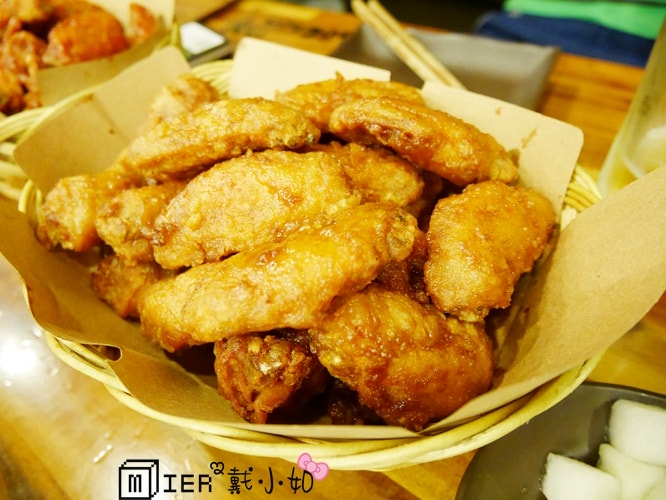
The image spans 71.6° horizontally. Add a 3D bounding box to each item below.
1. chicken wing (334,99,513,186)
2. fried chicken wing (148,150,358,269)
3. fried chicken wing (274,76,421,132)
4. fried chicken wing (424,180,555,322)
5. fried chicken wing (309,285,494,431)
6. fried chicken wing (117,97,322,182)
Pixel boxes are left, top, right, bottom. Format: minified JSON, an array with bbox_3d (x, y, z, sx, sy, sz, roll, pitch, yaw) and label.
[{"bbox_3d":[0.046,-0.054,0.234,0.097,0.027,0.035,17,46,0],"label":"chicken wing"},{"bbox_3d":[-0.033,-0.017,0.200,0.092,0.030,0.041,-24,71,-17],"label":"fried chicken wing"},{"bbox_3d":[0.011,-0.075,0.255,0.083,0.028,0.036,-2,46,-10],"label":"fried chicken wing"},{"bbox_3d":[0.070,0.000,0.207,0.043,0.030,0.063,25,67,17],"label":"fried chicken wing"},{"bbox_3d":[0.025,0.039,0.169,0.067,0.030,0.039,29,66,-6],"label":"fried chicken wing"},{"bbox_3d":[-0.051,-0.052,0.218,0.094,0.028,0.036,-18,70,-15],"label":"fried chicken wing"}]

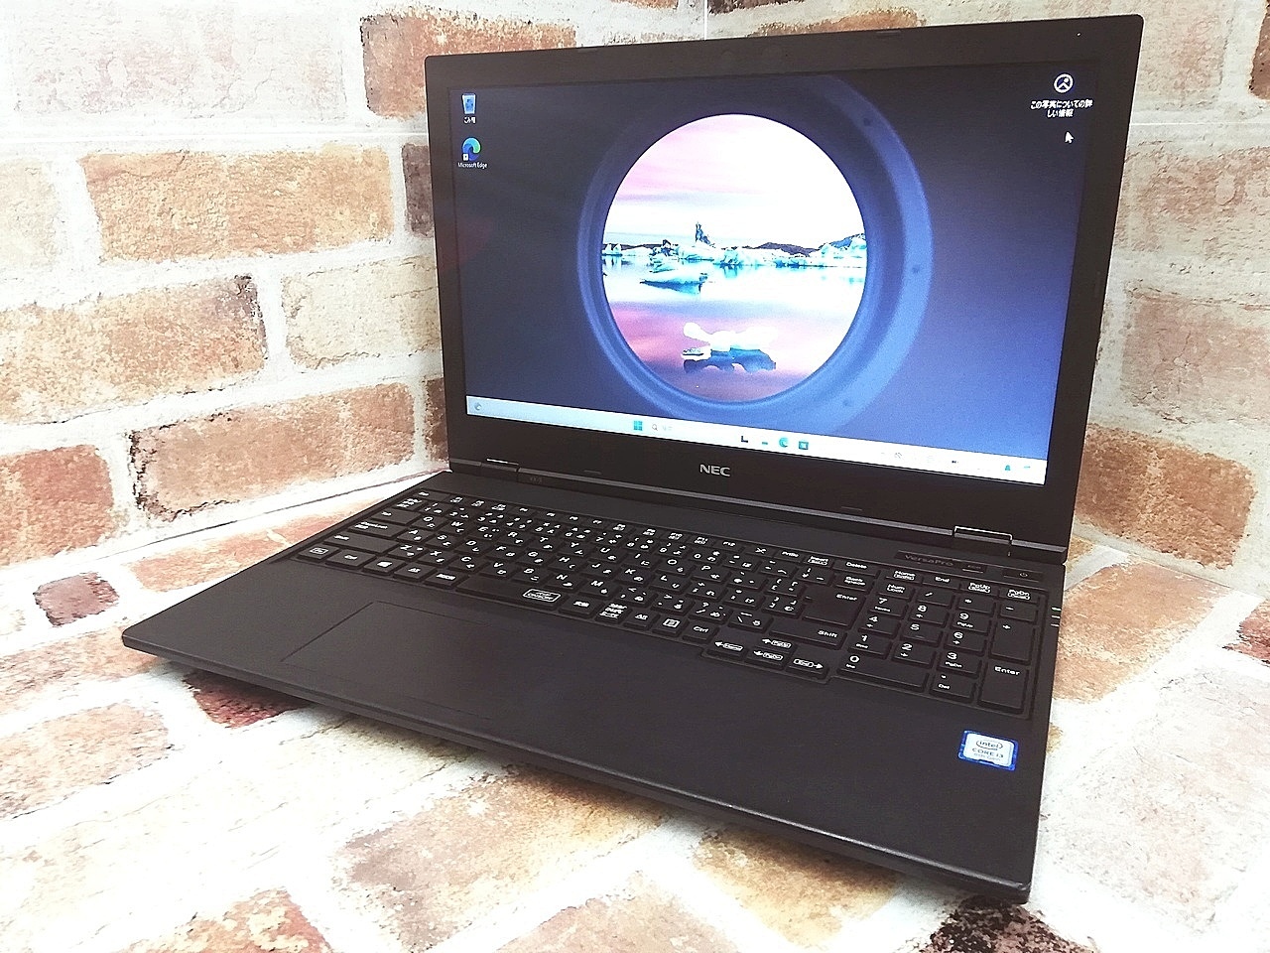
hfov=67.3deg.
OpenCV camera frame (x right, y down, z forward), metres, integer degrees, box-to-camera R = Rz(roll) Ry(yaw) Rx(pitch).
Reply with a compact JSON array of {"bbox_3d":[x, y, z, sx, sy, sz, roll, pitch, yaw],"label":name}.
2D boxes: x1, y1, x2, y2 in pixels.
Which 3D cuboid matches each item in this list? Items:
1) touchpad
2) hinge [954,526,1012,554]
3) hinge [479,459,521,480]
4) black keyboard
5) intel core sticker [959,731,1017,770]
[{"bbox_3d":[-0.089,0.075,0.402,0.102,0.002,0.062,8,21,24],"label":"touchpad"},{"bbox_3d":[0.180,0.033,0.495,0.029,0.011,0.011,8,21,24],"label":"hinge"},{"bbox_3d":[-0.086,-0.004,0.614,0.029,0.011,0.011,8,21,24],"label":"hinge"},{"bbox_3d":[0.005,0.050,0.471,0.358,0.004,0.117,8,21,24],"label":"black keyboard"},{"bbox_3d":[0.123,0.095,0.332,0.018,0.001,0.017,8,21,24],"label":"intel core sticker"}]

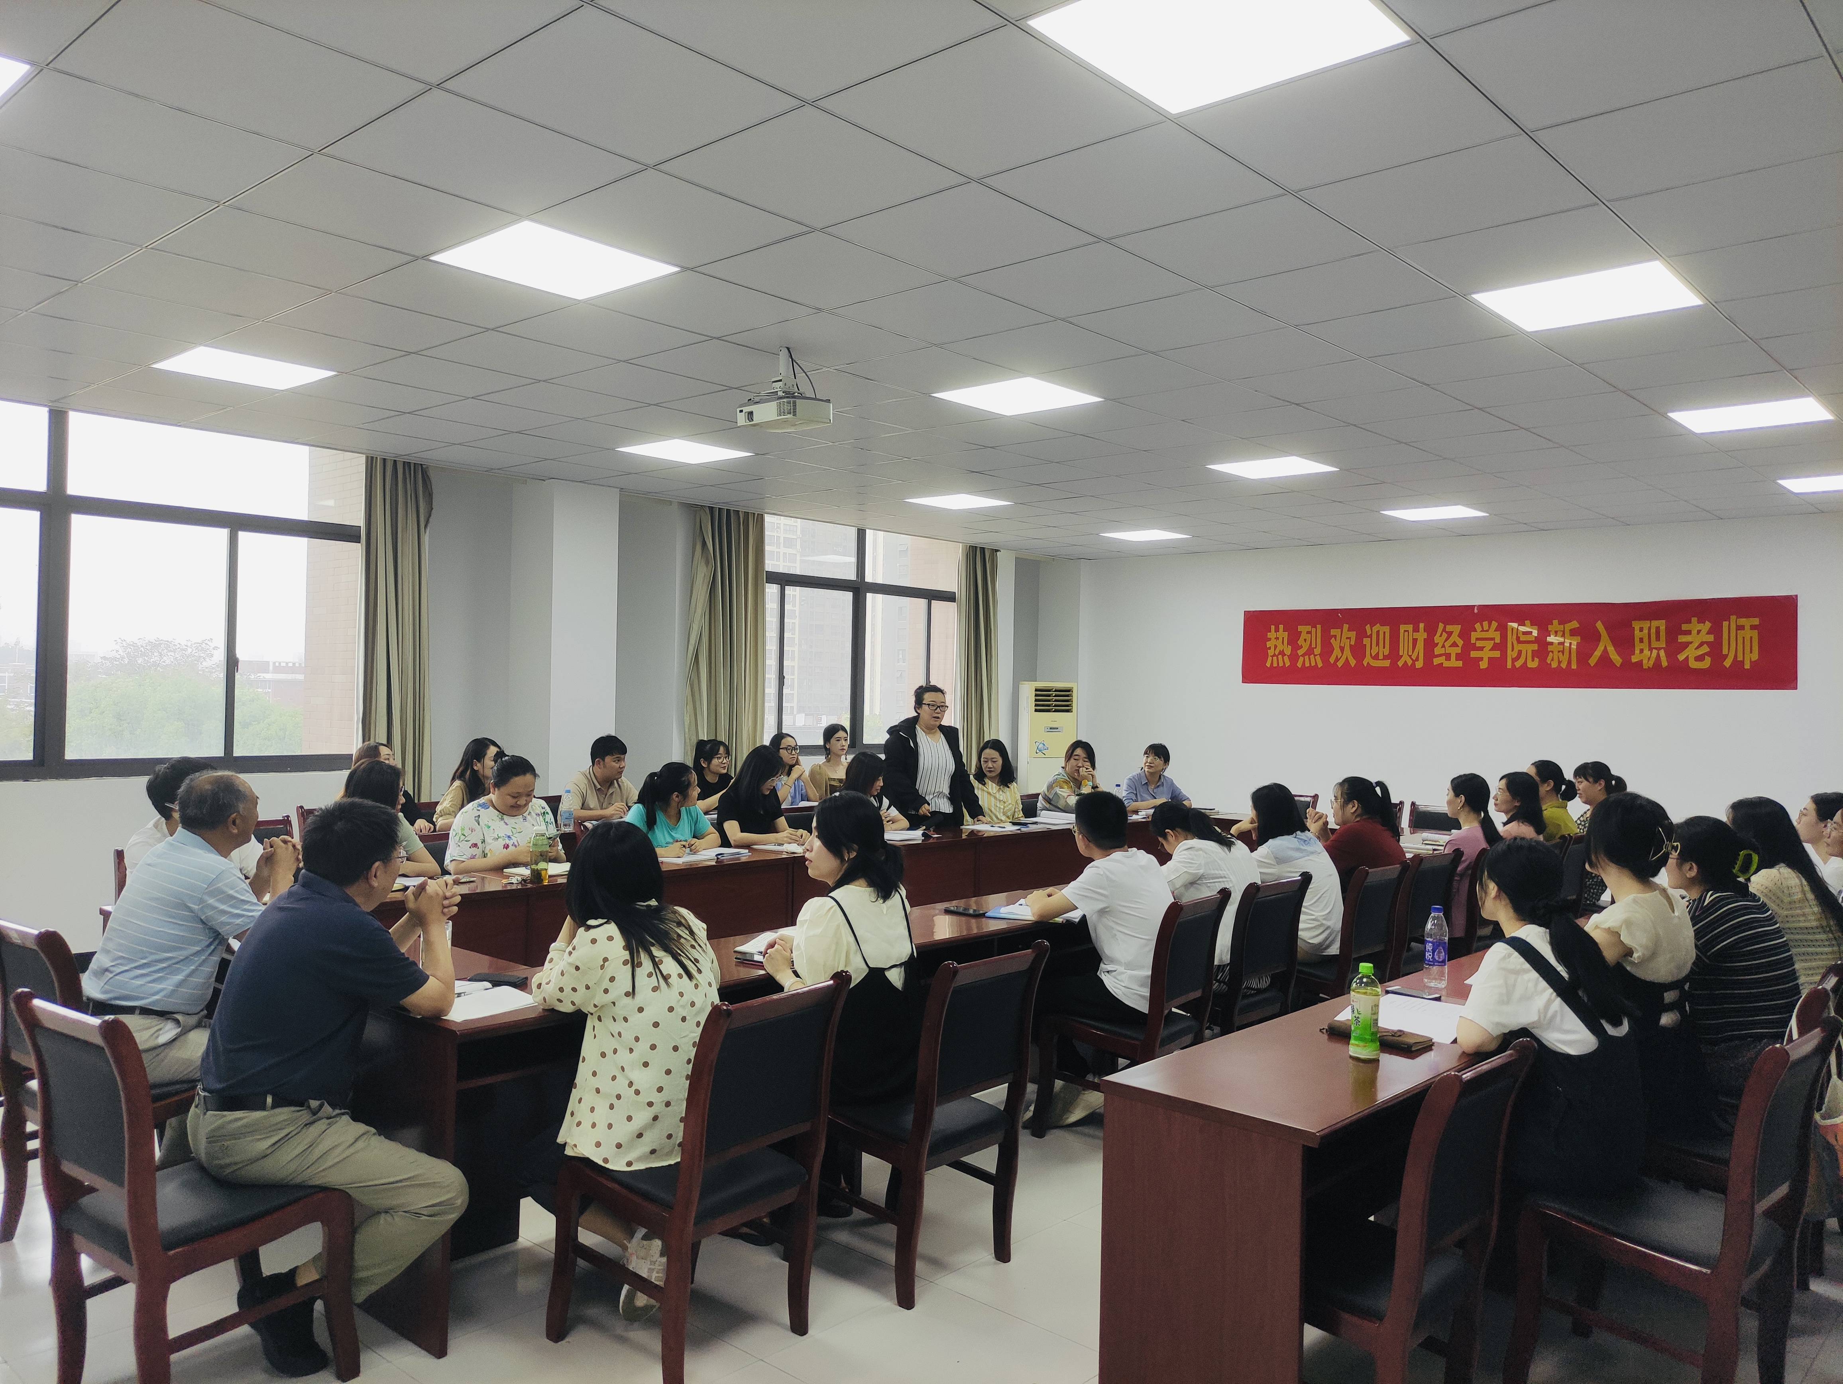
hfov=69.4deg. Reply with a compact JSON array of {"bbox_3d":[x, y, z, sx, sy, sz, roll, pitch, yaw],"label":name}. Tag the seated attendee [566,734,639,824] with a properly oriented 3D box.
[{"bbox_3d":[-1.808,0.882,7.804,0.680,1.270,0.520,1,0,37],"label":"seated attendee"}]

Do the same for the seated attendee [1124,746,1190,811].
[{"bbox_3d":[1.724,0.995,9.836,0.500,1.220,0.680,1,0,-28],"label":"seated attendee"}]

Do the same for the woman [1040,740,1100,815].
[{"bbox_3d":[1.067,0.966,9.266,0.720,1.270,0.520,1,0,42],"label":"woman"}]

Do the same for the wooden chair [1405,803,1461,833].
[{"bbox_3d":[3.161,1.164,8.279,0.470,0.900,0.570,1,0,42],"label":"wooden chair"}]

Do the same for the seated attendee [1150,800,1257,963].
[{"bbox_3d":[0.994,1.006,5.200,0.680,1.160,0.480,1,0,42],"label":"seated attendee"}]

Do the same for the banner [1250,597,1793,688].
[{"bbox_3d":[4.545,-0.383,10.823,4.270,0.670,0.020,1,0,42],"label":"banner"}]

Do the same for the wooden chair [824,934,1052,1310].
[{"bbox_3d":[-0.006,1.124,3.726,0.590,0.900,0.460,1,0,42],"label":"wooden chair"}]

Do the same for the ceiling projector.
[{"bbox_3d":[-0.540,-1.200,5.243,0.320,0.320,0.220,1,0,42],"label":"ceiling projector"}]

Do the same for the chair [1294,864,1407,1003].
[{"bbox_3d":[1.672,1.140,5.622,0.570,0.920,0.450,1,0,42],"label":"chair"}]

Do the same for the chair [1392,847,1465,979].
[{"bbox_3d":[2.119,1.165,6.321,0.590,0.900,0.460,1,0,42],"label":"chair"}]

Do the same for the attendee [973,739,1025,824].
[{"bbox_3d":[0.481,0.931,8.300,0.480,1.260,0.680,1,0,-38],"label":"attendee"}]

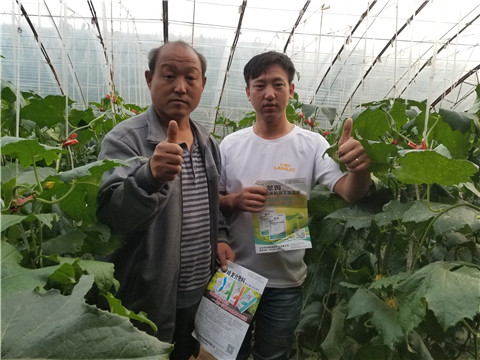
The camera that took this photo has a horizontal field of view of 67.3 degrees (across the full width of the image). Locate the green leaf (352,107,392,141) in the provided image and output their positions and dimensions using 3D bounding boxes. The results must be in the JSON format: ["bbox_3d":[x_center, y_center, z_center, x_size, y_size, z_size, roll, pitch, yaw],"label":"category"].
[{"bbox_3d":[0.397,-0.169,1.080,0.120,0.102,0.060,1,4,0],"label":"green leaf"}]

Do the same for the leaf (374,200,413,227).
[{"bbox_3d":[0.426,0.093,1.000,0.105,0.061,0.090,1,4,0],"label":"leaf"}]

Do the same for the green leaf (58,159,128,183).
[{"bbox_3d":[-0.352,-0.023,0.860,0.172,0.051,0.100,1,4,0],"label":"green leaf"}]

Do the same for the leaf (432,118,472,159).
[{"bbox_3d":[0.590,-0.115,1.000,0.111,0.111,0.060,1,4,0],"label":"leaf"}]

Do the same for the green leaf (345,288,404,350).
[{"bbox_3d":[0.331,0.336,0.880,0.142,0.144,0.080,1,4,0],"label":"green leaf"}]

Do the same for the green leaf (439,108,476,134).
[{"bbox_3d":[0.585,-0.157,0.970,0.102,0.067,0.080,1,4,0],"label":"green leaf"}]

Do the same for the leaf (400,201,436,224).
[{"bbox_3d":[0.485,0.088,0.980,0.098,0.056,0.090,1,4,0],"label":"leaf"}]

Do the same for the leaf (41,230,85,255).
[{"bbox_3d":[-0.463,0.162,0.950,0.116,0.062,0.080,1,4,0],"label":"leaf"}]

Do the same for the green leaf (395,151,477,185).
[{"bbox_3d":[0.486,-0.031,0.900,0.210,0.076,0.130,1,4,0],"label":"green leaf"}]

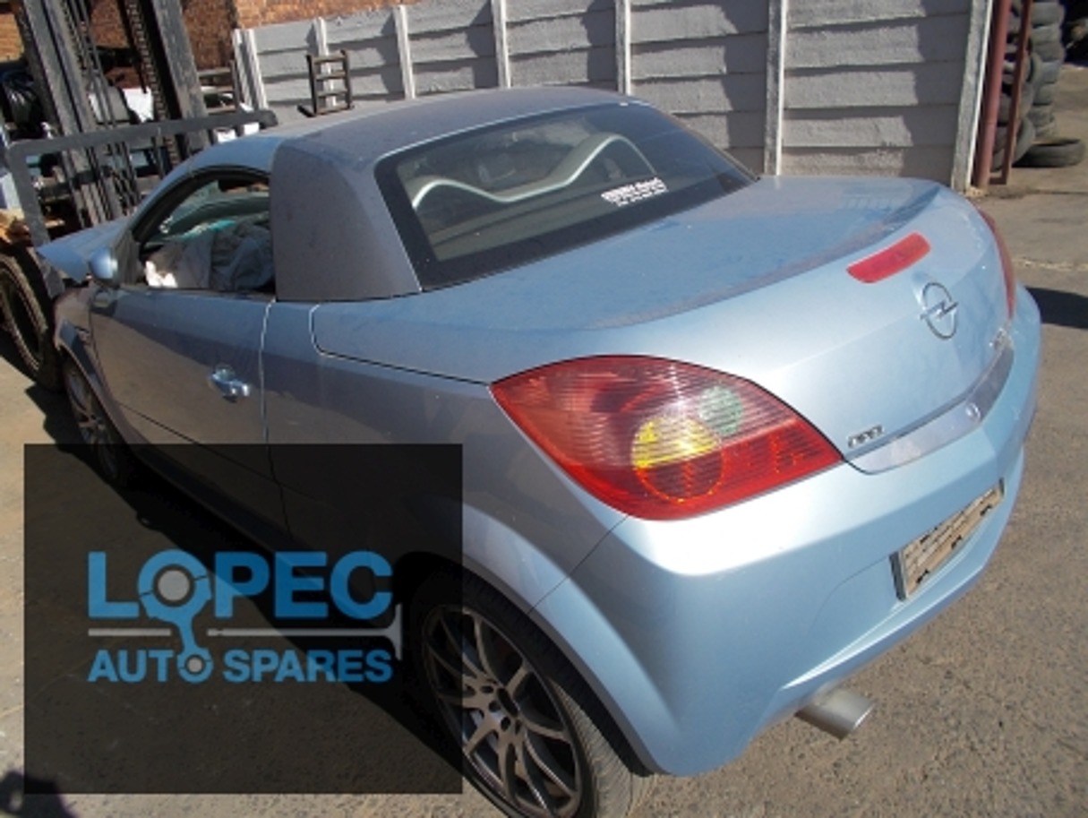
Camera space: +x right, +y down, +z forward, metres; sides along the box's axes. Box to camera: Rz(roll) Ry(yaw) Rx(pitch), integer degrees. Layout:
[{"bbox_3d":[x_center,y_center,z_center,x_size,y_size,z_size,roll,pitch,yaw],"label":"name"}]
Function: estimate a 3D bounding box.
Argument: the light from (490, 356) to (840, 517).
[{"bbox_3d":[0.212,0.027,1.254,0.563,0.237,0.172,-7,23,-6],"label":"light"}]

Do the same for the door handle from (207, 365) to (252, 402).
[{"bbox_3d":[-0.790,-0.065,2.040,0.051,0.066,0.197,-24,29,-38],"label":"door handle"}]

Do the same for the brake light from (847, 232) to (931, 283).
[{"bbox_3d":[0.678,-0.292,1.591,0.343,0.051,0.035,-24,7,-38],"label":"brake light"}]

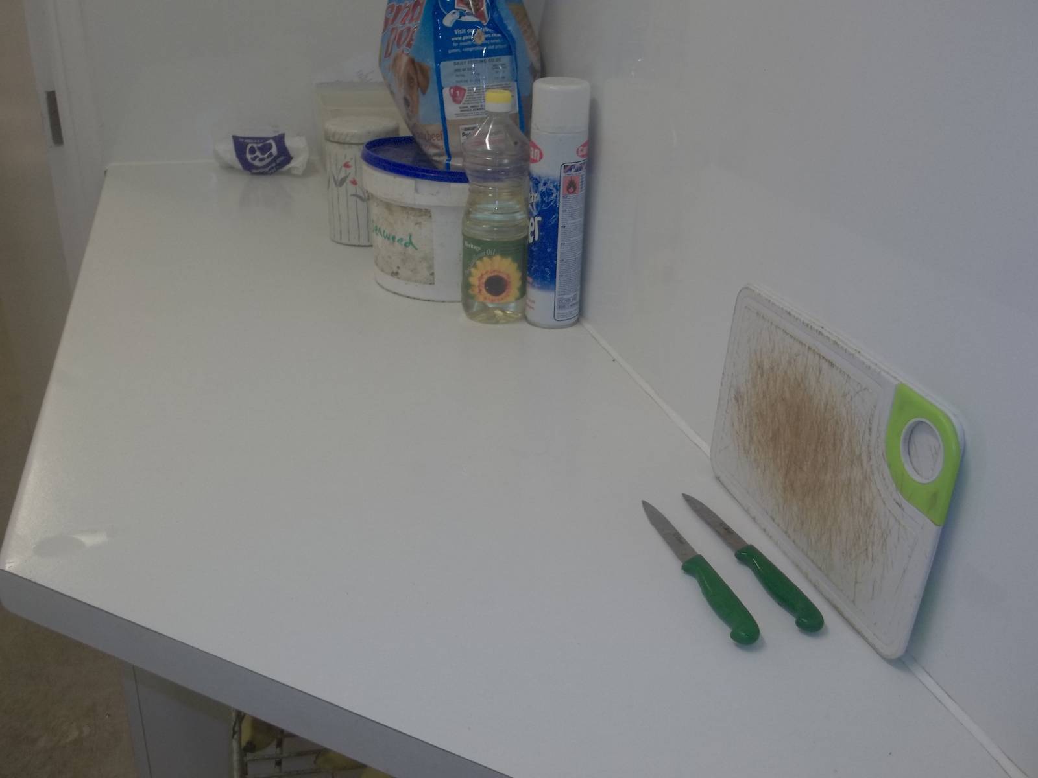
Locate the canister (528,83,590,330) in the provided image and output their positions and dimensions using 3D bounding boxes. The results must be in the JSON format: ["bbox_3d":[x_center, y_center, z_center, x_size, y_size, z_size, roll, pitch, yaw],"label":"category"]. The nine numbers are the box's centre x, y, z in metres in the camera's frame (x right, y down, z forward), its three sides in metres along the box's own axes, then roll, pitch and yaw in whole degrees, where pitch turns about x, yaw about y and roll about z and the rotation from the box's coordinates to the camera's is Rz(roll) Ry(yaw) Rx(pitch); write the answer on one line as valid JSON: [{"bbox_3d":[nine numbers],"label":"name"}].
[{"bbox_3d":[0.044,-0.211,1.148,0.067,0.279,0.067,0,25,-3],"label":"canister"}]

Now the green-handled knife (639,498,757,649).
[{"bbox_3d":[0.128,0.128,0.728,0.025,0.017,0.193,-6,26,-15],"label":"green-handled knife"}]

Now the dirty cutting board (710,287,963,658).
[{"bbox_3d":[0.218,0.046,0.725,0.010,0.174,0.273,-3,25,-17],"label":"dirty cutting board"}]

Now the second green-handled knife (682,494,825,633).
[{"bbox_3d":[0.168,0.123,0.741,0.025,0.017,0.193,-7,26,-18],"label":"second green-handled knife"}]

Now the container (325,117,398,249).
[{"bbox_3d":[-0.232,-0.310,1.478,0.108,0.168,0.108,-2,25,-8],"label":"container"}]

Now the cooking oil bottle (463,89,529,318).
[{"bbox_3d":[-0.028,-0.215,1.163,0.078,0.268,0.078,1,25,-2],"label":"cooking oil bottle"}]

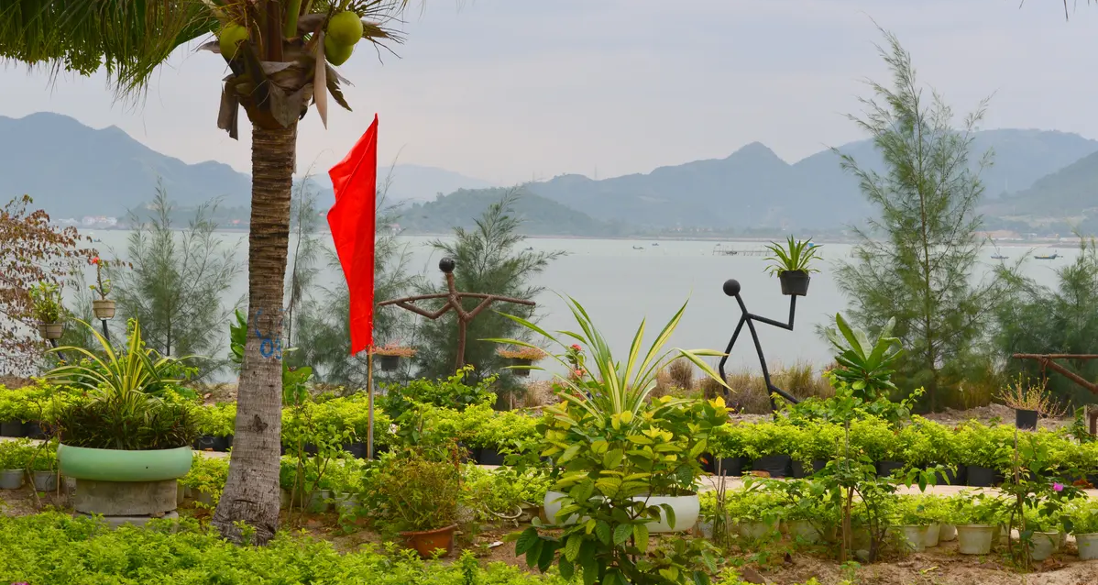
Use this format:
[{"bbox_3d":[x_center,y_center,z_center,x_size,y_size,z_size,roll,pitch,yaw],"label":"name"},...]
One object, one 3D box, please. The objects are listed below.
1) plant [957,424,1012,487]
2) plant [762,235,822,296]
[{"bbox_3d":[3.208,1.184,13.955,0.370,0.450,0.370,1,2,0],"label":"plant"},{"bbox_3d":[2.444,-0.262,19.000,0.580,0.600,0.560,1,2,0],"label":"plant"}]

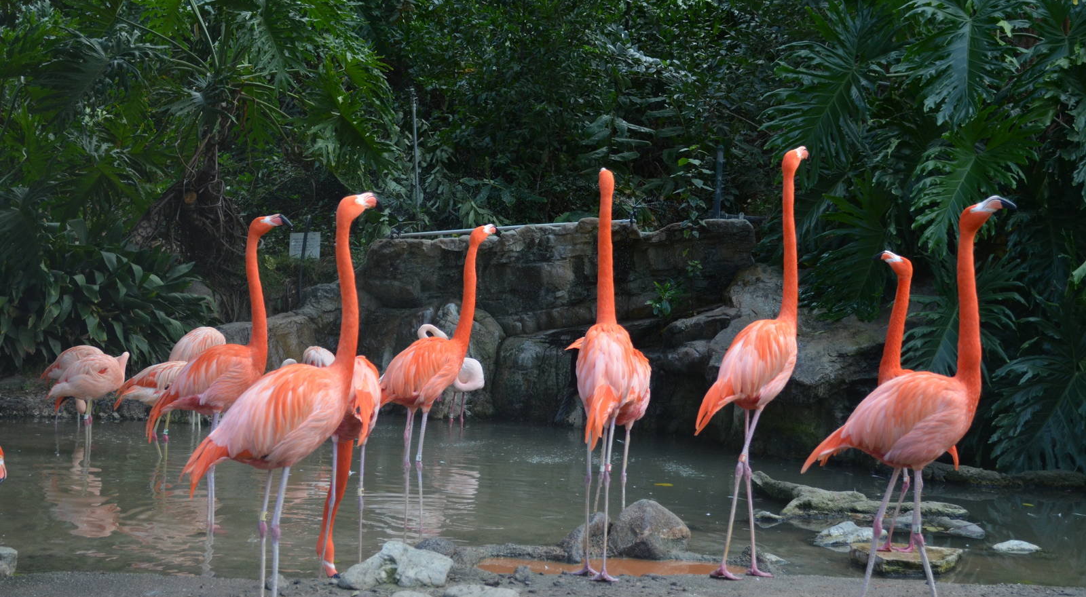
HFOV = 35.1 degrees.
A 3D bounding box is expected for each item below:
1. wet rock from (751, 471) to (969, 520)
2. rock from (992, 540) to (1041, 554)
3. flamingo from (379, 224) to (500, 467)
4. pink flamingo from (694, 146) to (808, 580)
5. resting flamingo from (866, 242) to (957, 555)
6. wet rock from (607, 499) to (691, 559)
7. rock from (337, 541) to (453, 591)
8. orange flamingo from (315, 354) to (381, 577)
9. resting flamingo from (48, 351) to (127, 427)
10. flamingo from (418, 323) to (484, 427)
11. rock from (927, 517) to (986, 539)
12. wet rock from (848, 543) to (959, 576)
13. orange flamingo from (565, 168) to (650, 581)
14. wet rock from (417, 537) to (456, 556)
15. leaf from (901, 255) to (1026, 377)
[{"bbox_3d":[1.446,0.910,7.850,1.020,0.180,0.420,1,3,14],"label":"wet rock"},{"bbox_3d":[1.698,0.891,6.150,0.165,0.050,0.120,0,1,0],"label":"rock"},{"bbox_3d":[-0.456,0.344,7.350,0.550,1.280,0.270,-2,4,-28],"label":"flamingo"},{"bbox_3d":[0.710,0.221,5.920,0.500,1.450,0.250,-3,4,-44],"label":"pink flamingo"},{"bbox_3d":[1.456,0.402,6.750,0.430,1.160,0.240,2,4,25],"label":"resting flamingo"},{"bbox_3d":[0.374,0.812,6.030,0.290,0.210,0.240,0,1,0],"label":"wet rock"},{"bbox_3d":[-0.472,0.853,5.470,0.360,0.140,0.250,0,1,0],"label":"rock"},{"bbox_3d":[-0.644,0.576,5.700,0.220,0.750,0.470,0,1,-16],"label":"orange flamingo"},{"bbox_3d":[-2.703,0.588,10.200,0.480,0.580,0.250,0,1,-7],"label":"resting flamingo"},{"bbox_3d":[-0.600,0.526,10.700,0.500,0.740,0.270,0,1,12],"label":"flamingo"},{"bbox_3d":[1.744,0.970,7.250,0.235,0.080,0.190,0,3,0],"label":"rock"},{"bbox_3d":[1.231,0.886,5.830,0.360,0.060,0.360,0,1,0],"label":"wet rock"},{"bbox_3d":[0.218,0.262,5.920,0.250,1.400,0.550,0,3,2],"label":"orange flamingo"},{"bbox_3d":[-0.371,0.869,5.930,0.150,0.090,0.130,0,1,0],"label":"wet rock"},{"bbox_3d":[2.229,0.092,9.100,0.650,0.650,0.330,0,3,9],"label":"leaf"}]

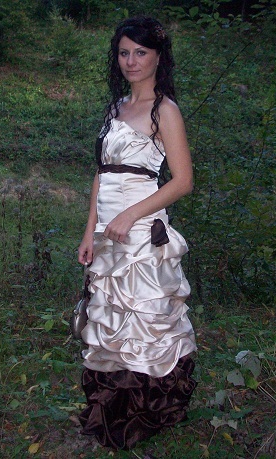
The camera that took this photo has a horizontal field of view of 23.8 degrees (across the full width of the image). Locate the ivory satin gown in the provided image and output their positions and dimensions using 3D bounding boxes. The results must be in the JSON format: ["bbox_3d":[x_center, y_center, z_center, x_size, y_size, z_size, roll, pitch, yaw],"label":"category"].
[{"bbox_3d":[0.000,0.192,2.658,0.460,1.257,0.460,7,10,43],"label":"ivory satin gown"}]

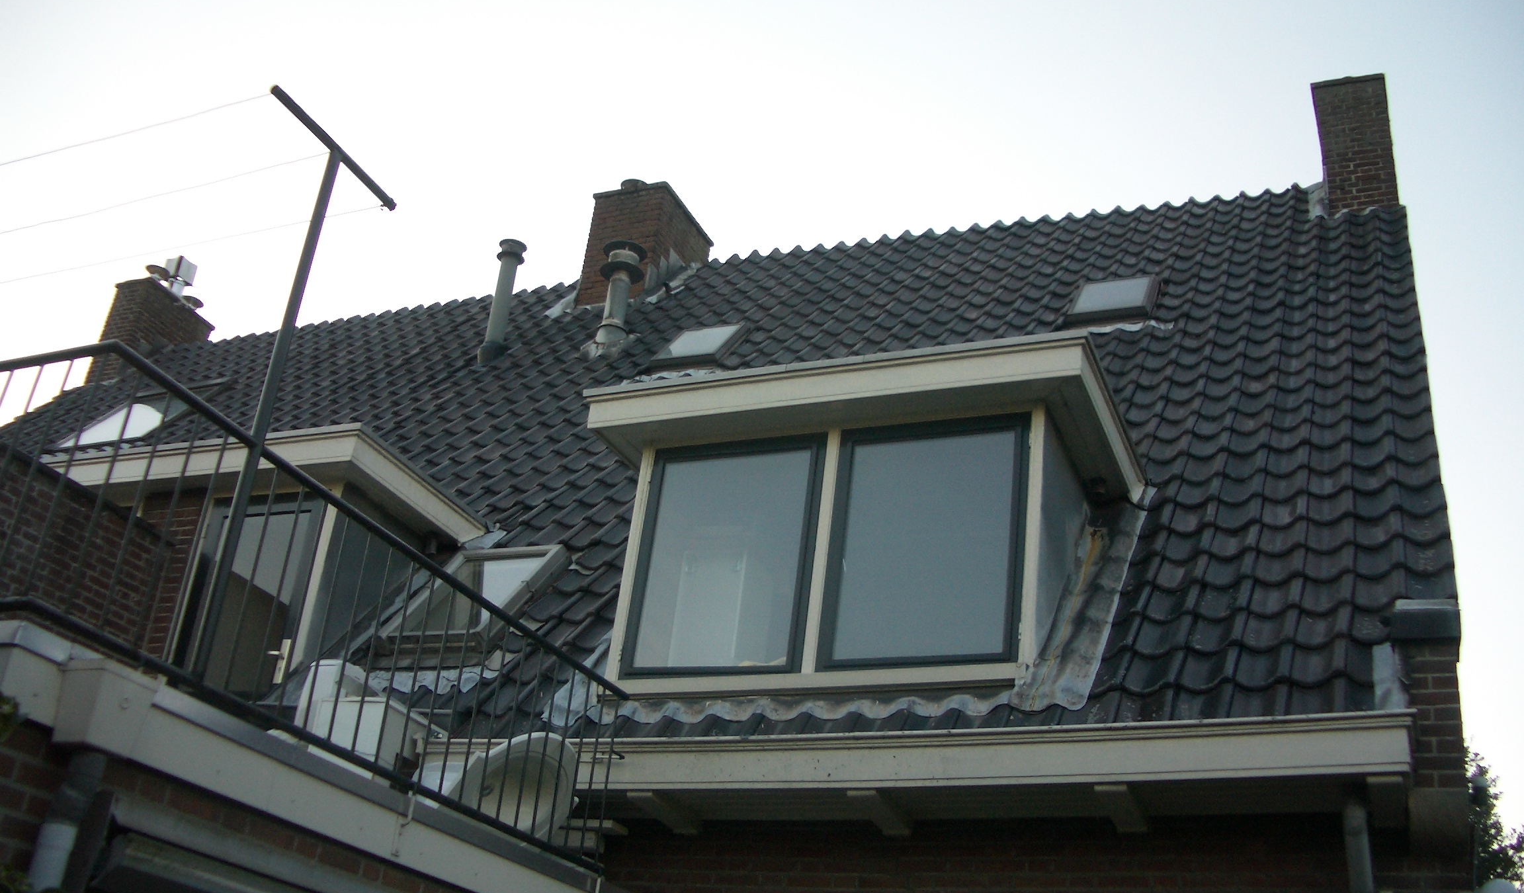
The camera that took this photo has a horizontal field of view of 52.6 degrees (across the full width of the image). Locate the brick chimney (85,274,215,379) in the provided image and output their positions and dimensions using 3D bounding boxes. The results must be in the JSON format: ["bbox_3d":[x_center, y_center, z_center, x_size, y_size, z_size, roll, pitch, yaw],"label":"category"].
[{"bbox_3d":[-6.761,-1.028,17.066,0.562,1.293,1.187,-5,-28,22],"label":"brick chimney"}]

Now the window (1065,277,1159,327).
[{"bbox_3d":[2.377,-1.006,10.450,0.562,0.779,0.101,-5,-69,22],"label":"window"}]

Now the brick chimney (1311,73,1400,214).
[{"bbox_3d":[4.725,-2.041,12.183,0.546,1.293,1.166,-5,-28,22],"label":"brick chimney"}]

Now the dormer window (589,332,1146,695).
[{"bbox_3d":[0.489,0.597,7.059,2.332,1.410,1.516,-5,-28,22],"label":"dormer window"}]

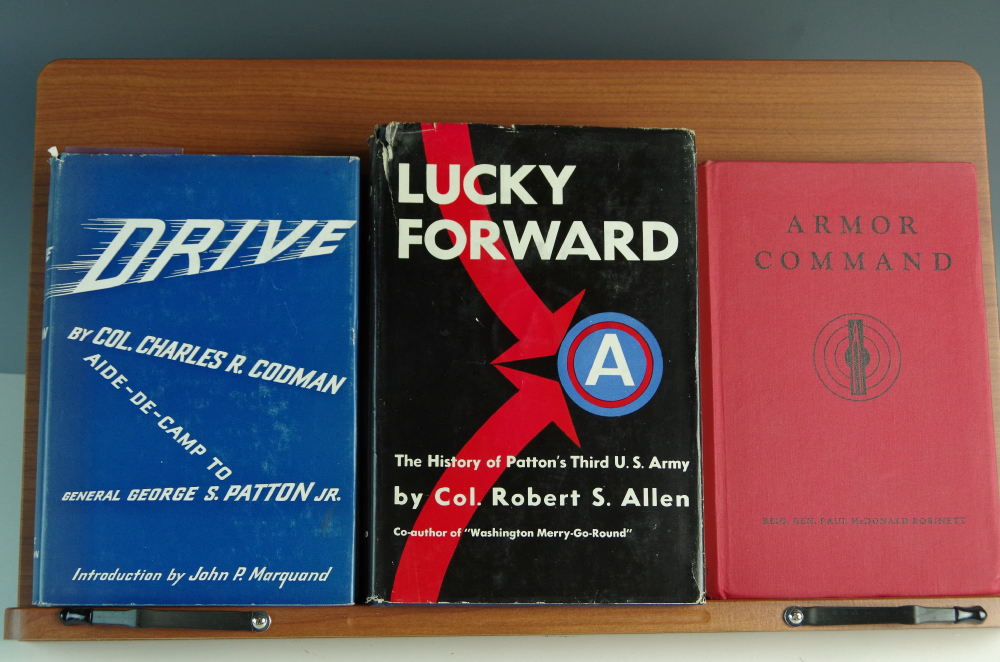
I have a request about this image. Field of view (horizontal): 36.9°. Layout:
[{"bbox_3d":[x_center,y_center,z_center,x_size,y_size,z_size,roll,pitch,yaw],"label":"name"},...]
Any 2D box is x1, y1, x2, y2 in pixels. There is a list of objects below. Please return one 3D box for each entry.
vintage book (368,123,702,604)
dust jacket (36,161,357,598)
[{"bbox_3d":[0.014,0.015,0.707,0.153,0.221,0.037,0,-8,-3],"label":"vintage book"},{"bbox_3d":[-0.142,0.023,0.713,0.149,0.211,0.030,0,-7,-2],"label":"dust jacket"}]

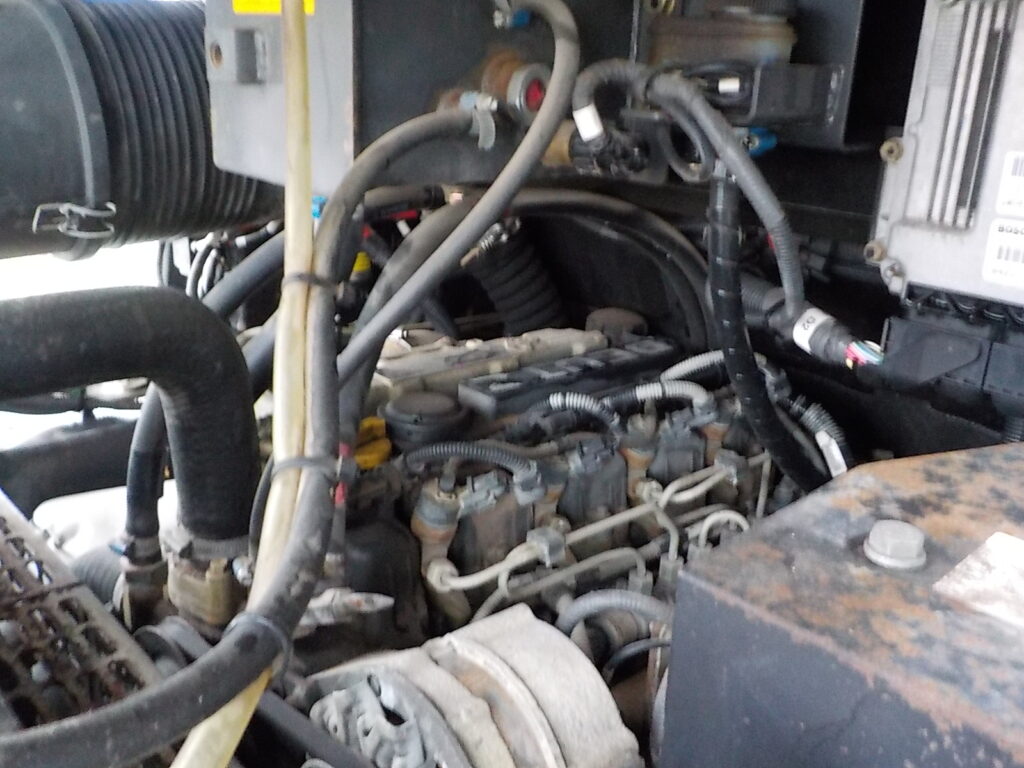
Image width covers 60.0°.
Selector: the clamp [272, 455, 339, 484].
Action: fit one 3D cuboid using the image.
[{"bbox_3d":[-0.134,0.055,0.575,0.042,0.027,0.008,-9,51,3],"label":"clamp"}]

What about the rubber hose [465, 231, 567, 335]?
[{"bbox_3d":[0.011,-0.109,0.980,0.073,0.135,0.073,-27,12,0],"label":"rubber hose"}]

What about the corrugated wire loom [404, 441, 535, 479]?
[{"bbox_3d":[-0.030,0.053,0.610,0.090,0.024,0.024,-2,18,-11],"label":"corrugated wire loom"}]

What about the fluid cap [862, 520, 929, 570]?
[{"bbox_3d":[0.212,0.089,0.490,0.034,0.018,0.034,1,17,0],"label":"fluid cap"}]

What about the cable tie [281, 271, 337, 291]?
[{"bbox_3d":[-0.140,-0.071,0.610,0.037,0.006,0.026,-6,-25,3],"label":"cable tie"}]

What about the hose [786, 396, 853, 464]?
[{"bbox_3d":[0.274,0.043,0.780,0.080,0.028,0.028,49,0,12],"label":"hose"}]

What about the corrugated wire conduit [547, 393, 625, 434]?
[{"bbox_3d":[0.057,0.023,0.700,0.058,0.030,0.026,-2,18,-11],"label":"corrugated wire conduit"}]

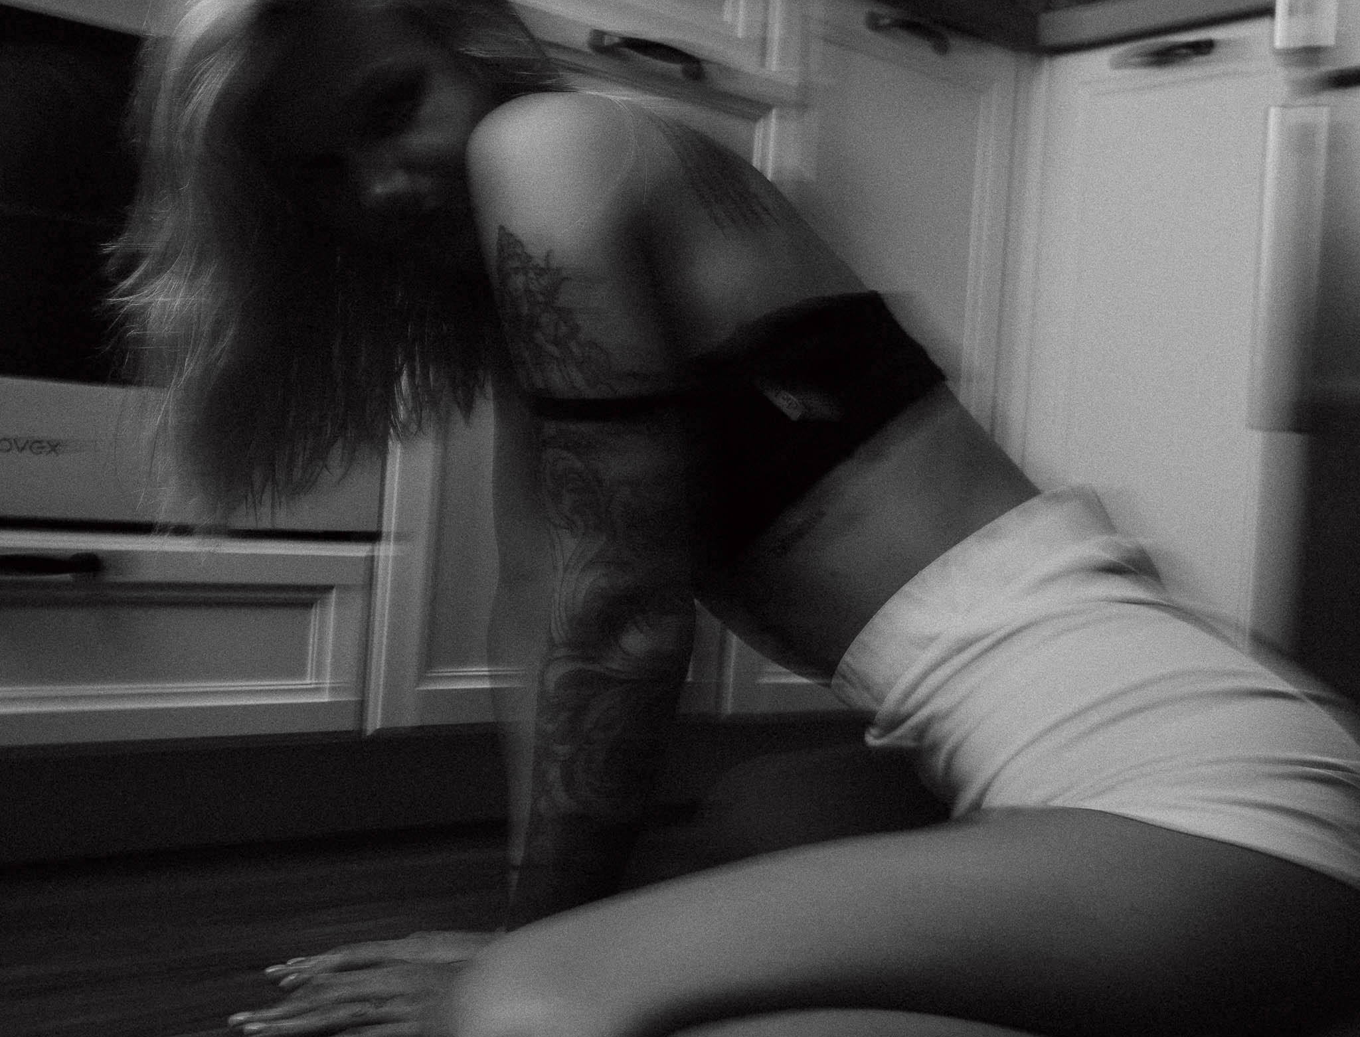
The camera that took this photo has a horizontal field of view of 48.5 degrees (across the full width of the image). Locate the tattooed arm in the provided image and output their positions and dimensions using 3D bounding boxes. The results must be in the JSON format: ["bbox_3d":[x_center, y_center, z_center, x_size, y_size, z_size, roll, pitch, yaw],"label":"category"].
[{"bbox_3d":[-0.060,0.008,0.925,0.145,0.540,0.140,4,1,-12],"label":"tattooed arm"}]

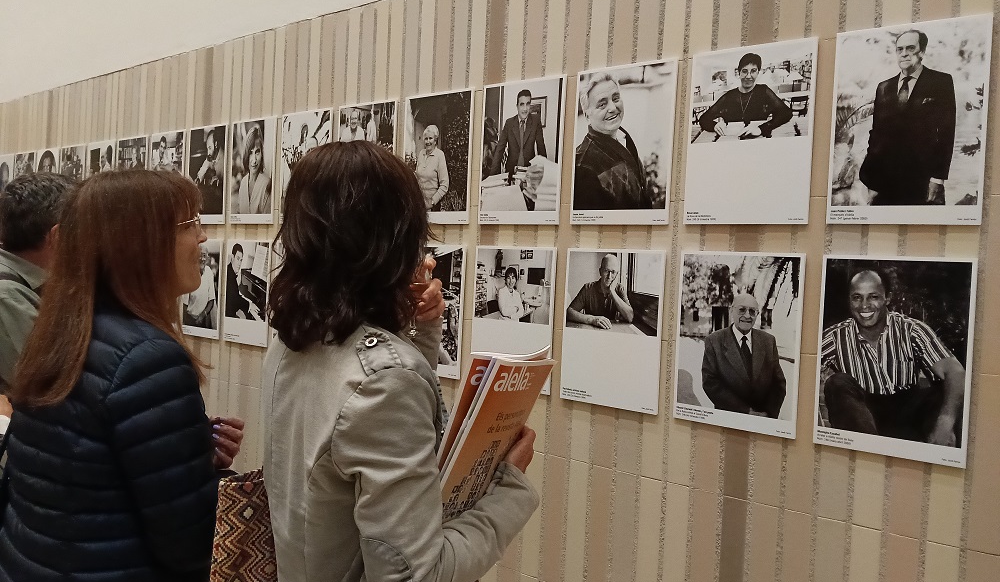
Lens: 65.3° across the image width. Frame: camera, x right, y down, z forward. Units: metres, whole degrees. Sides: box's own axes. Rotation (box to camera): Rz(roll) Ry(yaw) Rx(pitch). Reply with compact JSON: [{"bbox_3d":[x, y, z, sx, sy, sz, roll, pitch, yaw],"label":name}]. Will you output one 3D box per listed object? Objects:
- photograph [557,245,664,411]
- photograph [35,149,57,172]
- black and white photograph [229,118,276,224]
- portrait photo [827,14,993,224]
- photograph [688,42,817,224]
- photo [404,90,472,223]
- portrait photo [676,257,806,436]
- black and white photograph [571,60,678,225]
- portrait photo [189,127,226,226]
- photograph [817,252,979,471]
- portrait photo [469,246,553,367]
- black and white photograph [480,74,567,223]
[{"bbox_3d":[0.305,0.102,2.141,0.306,0.430,0.015,4,2,39],"label":"photograph"},{"bbox_3d":[-2.614,-0.602,4.491,0.306,0.430,0.015,4,2,39],"label":"photograph"},{"bbox_3d":[-1.014,-0.488,3.206,0.306,0.430,0.015,4,2,39],"label":"black and white photograph"},{"bbox_3d":[0.876,-0.359,1.687,0.306,0.430,0.015,4,2,39],"label":"portrait photo"},{"bbox_3d":[0.605,-0.378,1.905,0.306,0.430,0.015,4,2,39],"label":"photograph"},{"bbox_3d":[-0.207,-0.431,2.558,0.306,0.430,0.015,4,2,39],"label":"photo"},{"bbox_3d":[0.582,0.122,1.919,0.306,0.430,0.015,4,2,39],"label":"portrait photo"},{"bbox_3d":[0.332,-0.395,2.124,0.306,0.430,0.015,4,2,39],"label":"black and white photograph"},{"bbox_3d":[-1.283,-0.505,3.422,0.306,0.430,0.015,4,2,39],"label":"portrait photo"},{"bbox_3d":[0.853,0.143,1.701,0.306,0.430,0.015,4,2,39],"label":"photograph"},{"bbox_3d":[0.037,0.082,2.356,0.306,0.430,0.015,4,2,39],"label":"portrait photo"},{"bbox_3d":[0.062,-0.414,2.341,0.306,0.430,0.015,4,2,39],"label":"black and white photograph"}]

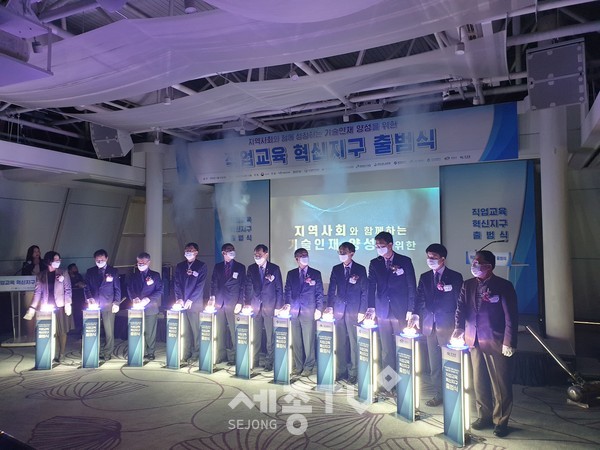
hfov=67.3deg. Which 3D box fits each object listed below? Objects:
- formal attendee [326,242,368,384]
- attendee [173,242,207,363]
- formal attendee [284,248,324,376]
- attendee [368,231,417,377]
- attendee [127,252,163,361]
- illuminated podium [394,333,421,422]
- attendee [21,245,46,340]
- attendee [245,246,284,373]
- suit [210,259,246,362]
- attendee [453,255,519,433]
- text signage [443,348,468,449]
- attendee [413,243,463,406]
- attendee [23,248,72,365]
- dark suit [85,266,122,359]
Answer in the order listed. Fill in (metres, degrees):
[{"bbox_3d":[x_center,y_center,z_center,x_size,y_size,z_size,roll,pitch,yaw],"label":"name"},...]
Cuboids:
[{"bbox_3d":[0.577,1.067,5.532,0.500,1.702,0.380,-1,-2,23],"label":"formal attendee"},{"bbox_3d":[-1.676,1.153,6.874,0.500,1.755,0.380,-1,-3,5],"label":"attendee"},{"bbox_3d":[0.055,1.147,6.005,0.500,1.665,0.360,-1,-3,12],"label":"formal attendee"},{"bbox_3d":[1.046,0.982,5.085,0.540,1.830,0.400,-2,-3,28],"label":"attendee"},{"bbox_3d":[-2.384,1.225,6.895,0.510,1.620,0.420,0,-3,-7],"label":"attendee"},{"bbox_3d":[1.079,1.459,4.412,0.140,0.825,0.215,2,-3,-40],"label":"illuminated podium"},{"bbox_3d":[-4.907,1.266,8.329,0.440,1.700,0.300,2,-3,-37],"label":"attendee"},{"bbox_3d":[-0.496,1.132,6.224,0.530,1.700,0.450,-1,-2,7],"label":"attendee"},{"bbox_3d":[-1.028,1.234,6.535,0.520,1.410,0.420,-1,-2,5],"label":"suit"},{"bbox_3d":[1.698,1.058,4.144,0.440,1.650,0.560,2,-3,-44],"label":"attendee"},{"bbox_3d":[1.390,1.477,3.959,0.130,0.800,0.220,1,-3,-29],"label":"text signage"},{"bbox_3d":[1.485,1.058,4.876,0.490,1.713,0.370,-2,-3,37],"label":"attendee"},{"bbox_3d":[-3.741,1.210,6.740,0.640,1.630,0.450,0,-2,-9],"label":"attendee"},{"bbox_3d":[-2.971,1.285,6.847,0.540,1.360,0.420,0,-2,-12],"label":"dark suit"}]

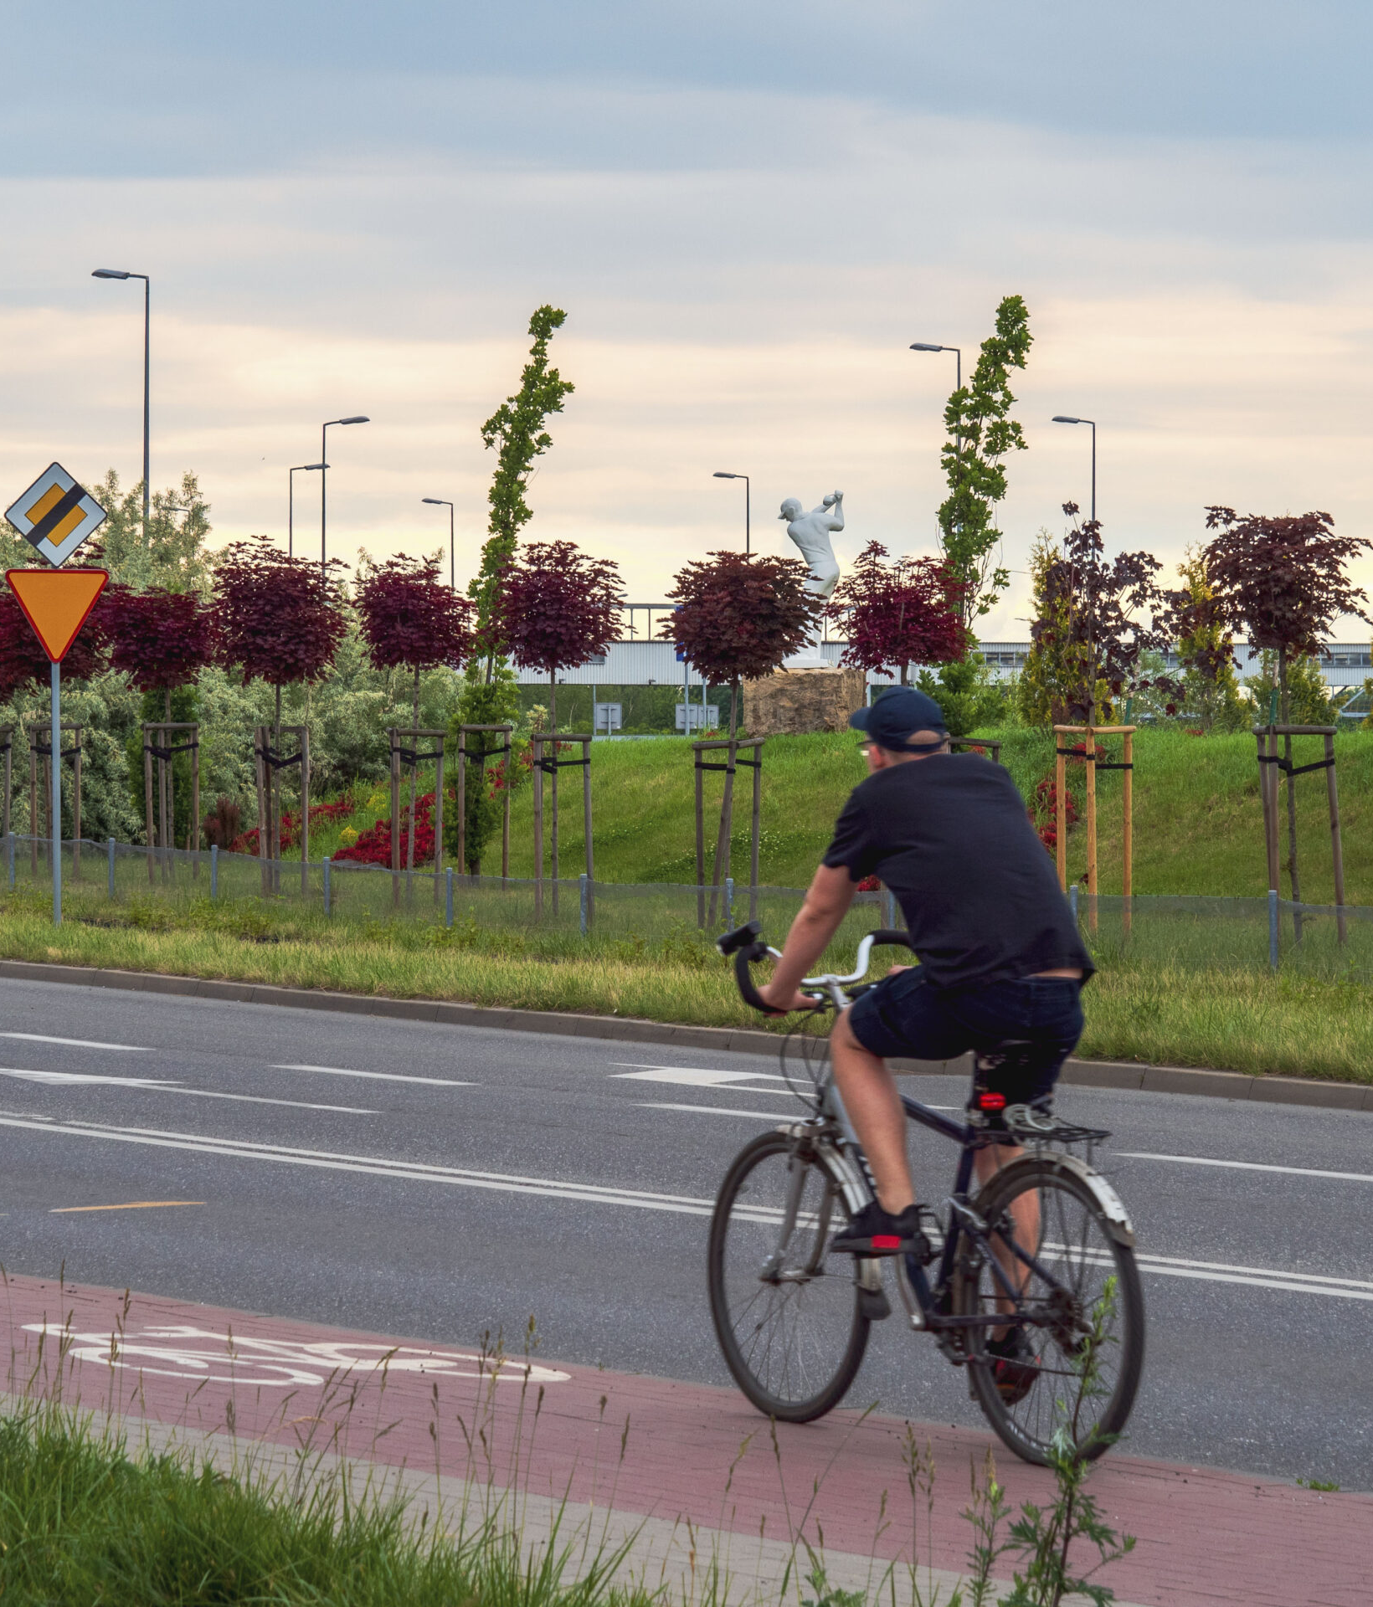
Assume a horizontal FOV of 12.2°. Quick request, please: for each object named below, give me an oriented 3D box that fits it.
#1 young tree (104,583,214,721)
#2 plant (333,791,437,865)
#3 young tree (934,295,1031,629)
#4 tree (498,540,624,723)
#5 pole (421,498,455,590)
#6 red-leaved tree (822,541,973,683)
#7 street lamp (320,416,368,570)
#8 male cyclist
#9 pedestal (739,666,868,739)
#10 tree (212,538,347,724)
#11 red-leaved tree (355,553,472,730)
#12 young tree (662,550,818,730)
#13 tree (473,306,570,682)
[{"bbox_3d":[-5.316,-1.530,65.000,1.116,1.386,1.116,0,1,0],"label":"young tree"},{"bbox_3d":[-3.087,0.259,66.500,1.107,0.778,1.100,0,1,0],"label":"plant"},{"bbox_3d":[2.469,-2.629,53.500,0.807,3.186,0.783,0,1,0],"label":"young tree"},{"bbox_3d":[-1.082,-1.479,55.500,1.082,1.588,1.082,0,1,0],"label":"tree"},{"bbox_3d":[-9.014,-6.116,235.000,1.200,9.950,0.350,0,1,0],"label":"pole"},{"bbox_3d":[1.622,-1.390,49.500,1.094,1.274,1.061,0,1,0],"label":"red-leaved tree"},{"bbox_3d":[-9.147,-5.367,172.000,1.300,9.974,0.350,0,1,0],"label":"street lamp"},{"bbox_3d":[0.540,0.510,14.810,0.540,1.570,0.880,0,1,-32],"label":"male cyclist"},{"bbox_3d":[1.238,-1.070,68.000,1.120,0.743,1.120,0,1,13],"label":"pedestal"},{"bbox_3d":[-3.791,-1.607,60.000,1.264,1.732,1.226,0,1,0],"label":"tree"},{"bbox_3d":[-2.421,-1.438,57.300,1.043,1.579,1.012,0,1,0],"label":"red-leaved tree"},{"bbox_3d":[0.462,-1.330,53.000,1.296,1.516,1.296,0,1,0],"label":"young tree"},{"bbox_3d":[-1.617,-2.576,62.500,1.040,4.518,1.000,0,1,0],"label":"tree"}]

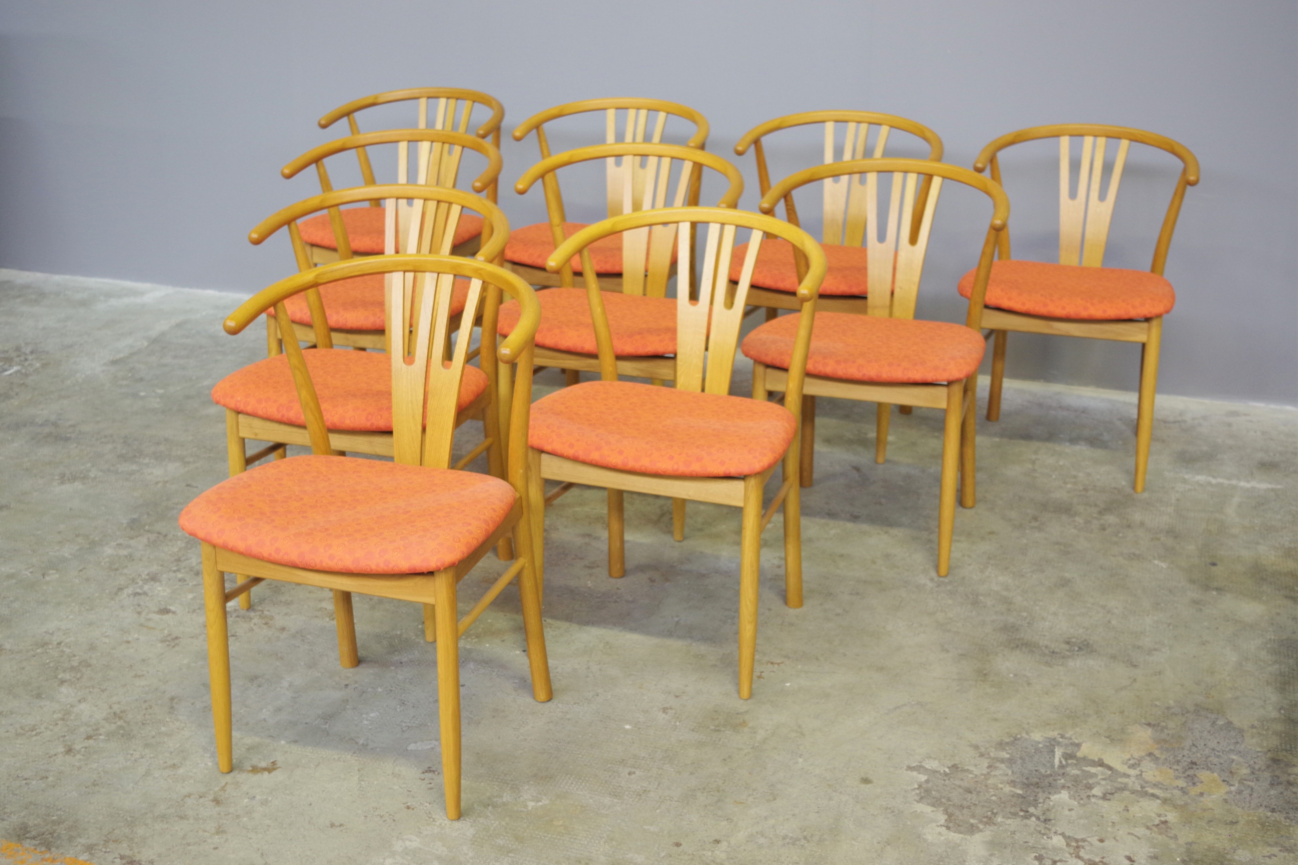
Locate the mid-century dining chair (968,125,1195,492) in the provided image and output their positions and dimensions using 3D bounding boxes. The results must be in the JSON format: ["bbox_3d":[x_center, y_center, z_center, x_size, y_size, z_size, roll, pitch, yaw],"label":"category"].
[{"bbox_3d":[1.035,-0.321,4.043,0.518,0.781,0.503,7,21,18],"label":"mid-century dining chair"}]

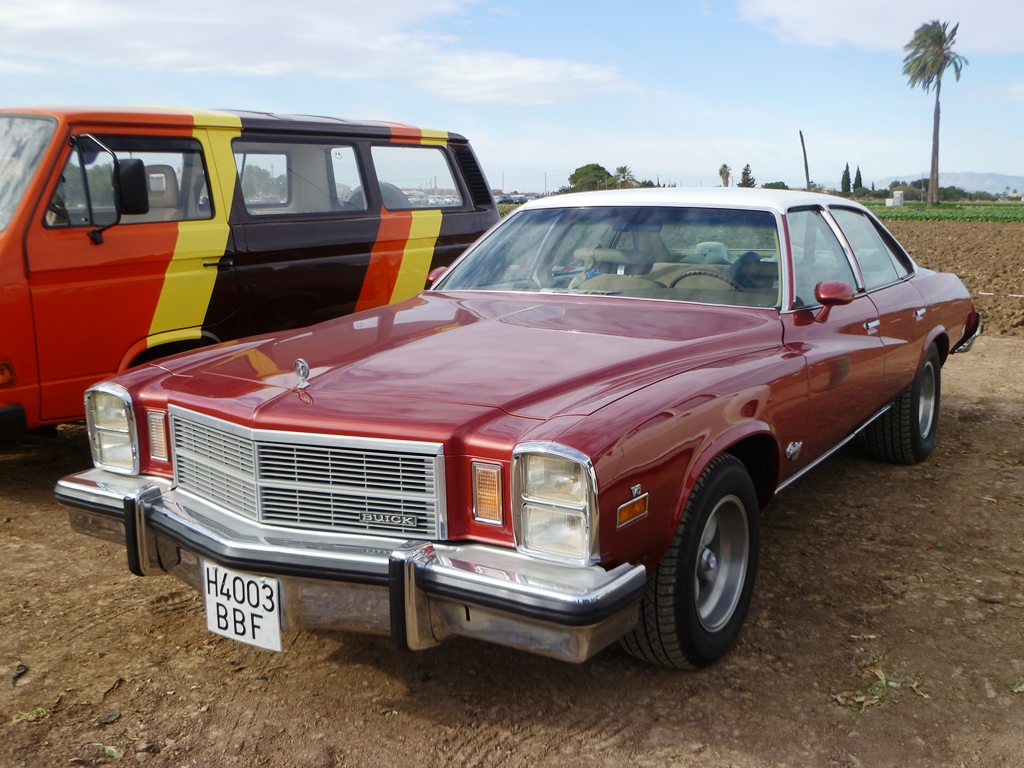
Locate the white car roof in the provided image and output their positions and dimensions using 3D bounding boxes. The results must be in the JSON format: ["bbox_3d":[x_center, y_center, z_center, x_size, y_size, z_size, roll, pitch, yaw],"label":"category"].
[{"bbox_3d":[0.899,-0.867,4.751,1.257,0.129,1.505,6,12,32],"label":"white car roof"}]

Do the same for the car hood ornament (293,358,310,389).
[{"bbox_3d":[-0.541,-0.030,2.590,0.063,0.081,0.045,6,12,32],"label":"car hood ornament"}]

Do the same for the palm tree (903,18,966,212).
[{"bbox_3d":[39.206,-25.236,94.376,6.786,16.902,6.786,4,11,22],"label":"palm tree"}]

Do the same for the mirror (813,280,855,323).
[{"bbox_3d":[1.147,-0.297,3.579,0.144,0.149,0.114,6,12,32],"label":"mirror"}]

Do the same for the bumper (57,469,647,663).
[{"bbox_3d":[-0.592,0.448,2.587,1.911,0.257,0.332,6,12,32],"label":"bumper"}]

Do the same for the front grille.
[{"bbox_3d":[-0.595,0.222,2.546,0.960,0.252,0.153,6,12,32],"label":"front grille"}]

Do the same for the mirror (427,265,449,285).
[{"bbox_3d":[-0.336,-0.453,4.509,0.144,0.148,0.114,6,12,32],"label":"mirror"}]

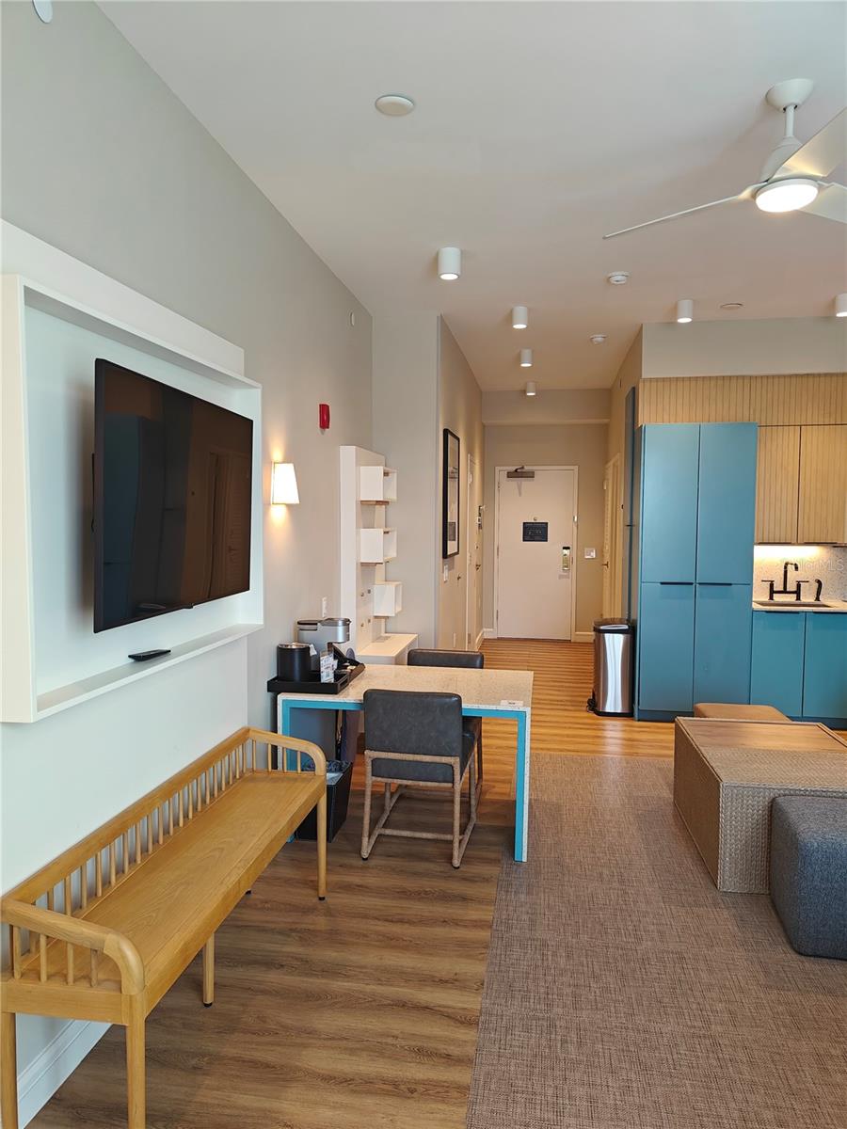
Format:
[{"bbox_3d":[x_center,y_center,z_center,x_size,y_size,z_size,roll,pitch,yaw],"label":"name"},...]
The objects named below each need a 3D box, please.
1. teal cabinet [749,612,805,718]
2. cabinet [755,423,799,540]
[{"bbox_3d":[2.728,0.758,6.216,0.382,0.820,0.600,1,4,9],"label":"teal cabinet"},{"bbox_3d":[2.759,-0.633,6.268,0.381,0.915,0.340,1,4,9],"label":"cabinet"}]

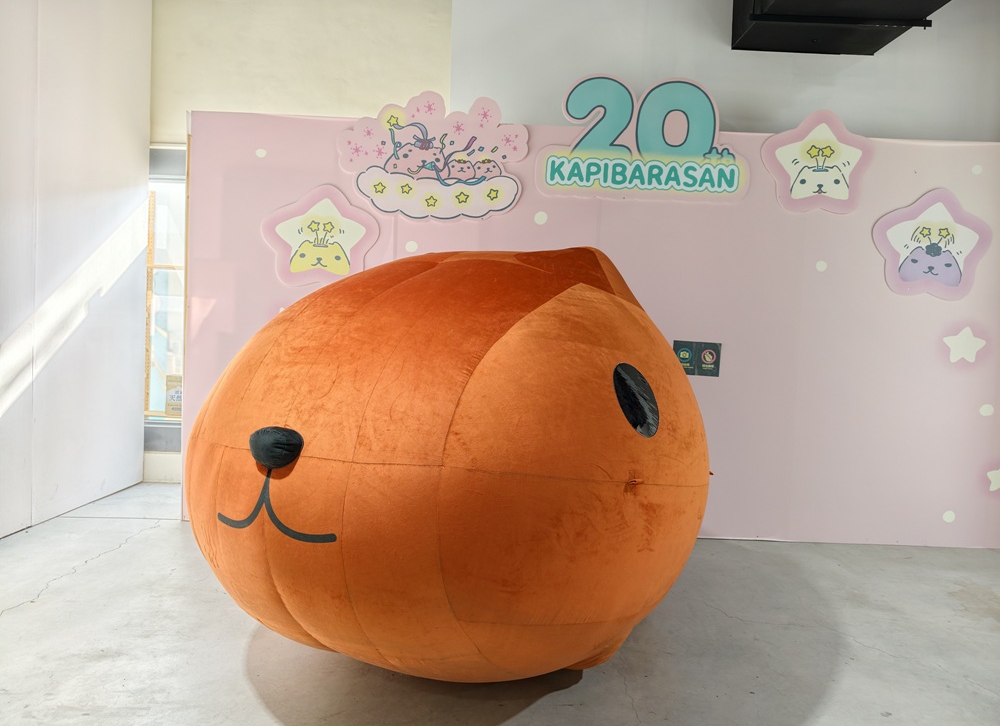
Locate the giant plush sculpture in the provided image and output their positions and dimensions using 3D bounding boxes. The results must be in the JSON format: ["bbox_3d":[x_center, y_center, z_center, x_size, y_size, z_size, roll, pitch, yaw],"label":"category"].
[{"bbox_3d":[-0.133,0.313,2.933,2.032,1.715,2.222,3,2,31],"label":"giant plush sculpture"}]

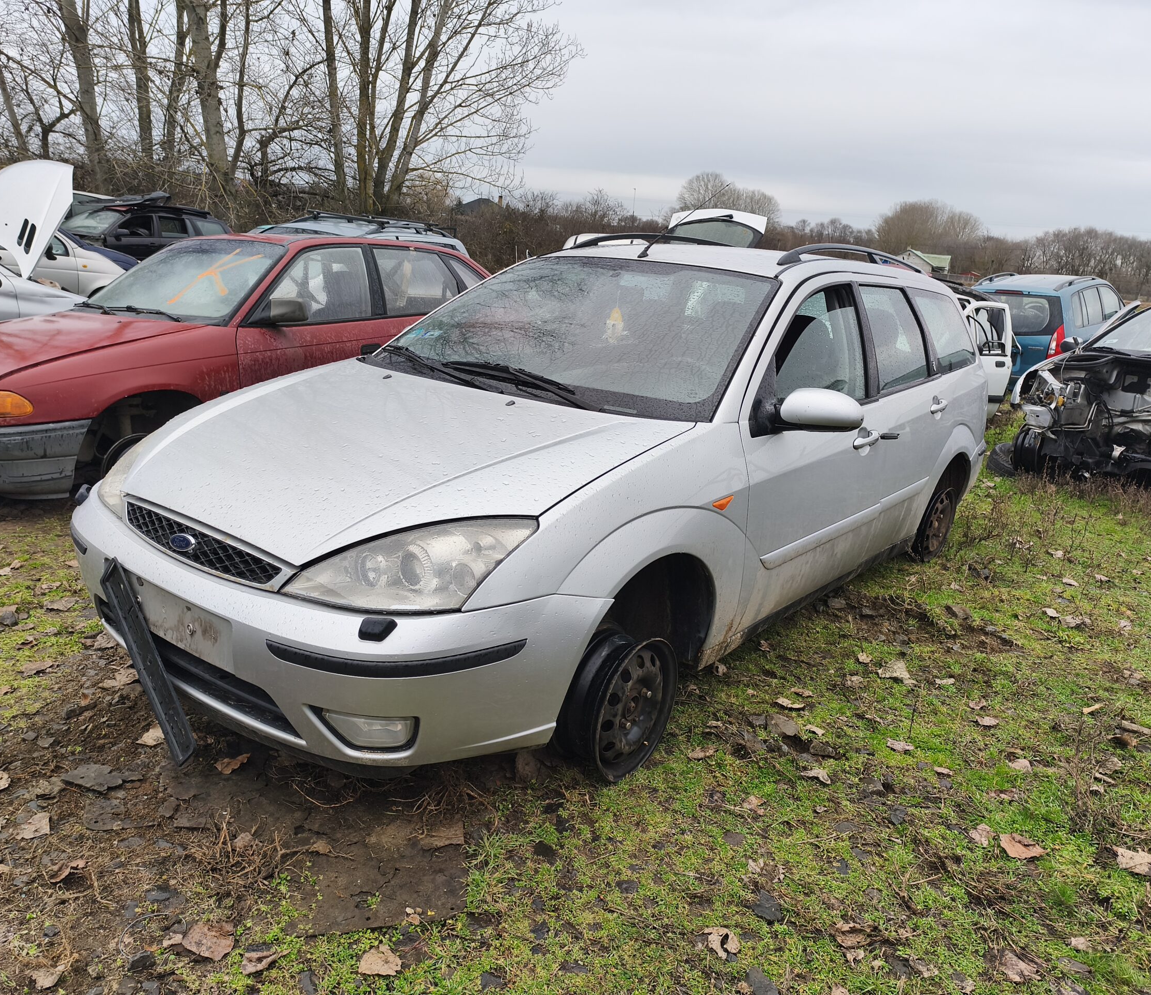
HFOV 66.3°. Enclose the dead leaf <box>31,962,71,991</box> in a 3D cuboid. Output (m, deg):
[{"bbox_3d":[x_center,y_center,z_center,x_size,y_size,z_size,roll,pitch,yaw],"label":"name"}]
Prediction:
[{"bbox_3d":[-0.971,0.886,1.633,0.055,0.020,0.062,-9,20,-40],"label":"dead leaf"}]

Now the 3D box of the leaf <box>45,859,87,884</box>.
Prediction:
[{"bbox_3d":[-1.089,0.798,1.891,0.076,0.035,0.069,-8,19,-36],"label":"leaf"}]

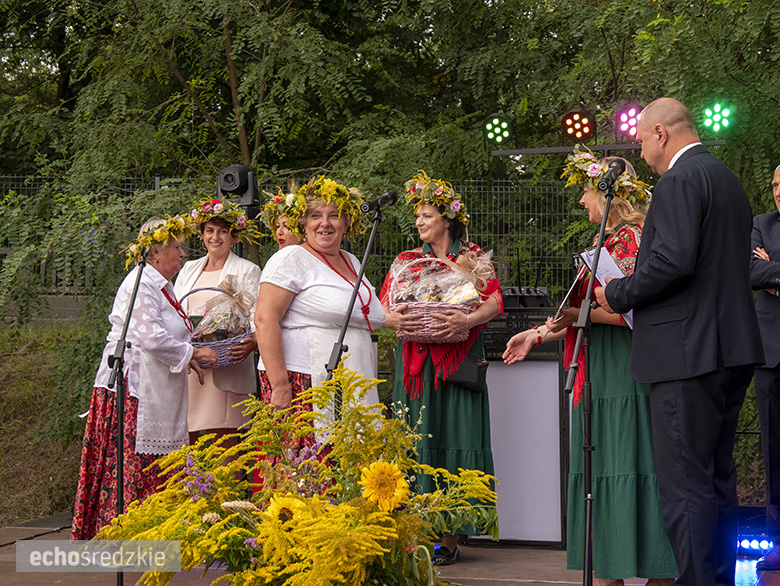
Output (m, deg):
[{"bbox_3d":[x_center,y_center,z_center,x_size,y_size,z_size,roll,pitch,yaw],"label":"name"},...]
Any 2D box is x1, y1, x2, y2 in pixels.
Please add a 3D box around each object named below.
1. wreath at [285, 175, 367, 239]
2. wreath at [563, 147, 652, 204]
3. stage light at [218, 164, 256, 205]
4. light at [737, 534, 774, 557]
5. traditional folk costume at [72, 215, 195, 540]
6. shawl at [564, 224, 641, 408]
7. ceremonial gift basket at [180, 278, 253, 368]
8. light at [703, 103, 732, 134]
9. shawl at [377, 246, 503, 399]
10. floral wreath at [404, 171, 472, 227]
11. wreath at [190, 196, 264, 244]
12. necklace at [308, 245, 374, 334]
[{"bbox_3d":[-0.275,-0.369,6.150,0.350,0.250,0.310,1,-10,-3],"label":"wreath"},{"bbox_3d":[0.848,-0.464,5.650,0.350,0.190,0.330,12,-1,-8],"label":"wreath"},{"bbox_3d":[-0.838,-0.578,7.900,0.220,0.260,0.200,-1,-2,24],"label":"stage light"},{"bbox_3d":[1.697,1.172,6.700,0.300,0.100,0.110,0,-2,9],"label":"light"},{"bbox_3d":[-1.209,0.403,6.800,0.570,1.570,0.520,0,-2,3],"label":"traditional folk costume"},{"bbox_3d":[0.847,0.091,5.620,0.380,0.720,0.460,0,-2,-3],"label":"shawl"},{"bbox_3d":[-0.831,0.147,6.950,0.370,0.440,0.290,0,-2,0],"label":"ceremonial gift basket"},{"bbox_3d":[1.668,-0.894,7.350,0.165,0.175,0.130,2,5,20],"label":"light"},{"bbox_3d":[0.228,0.117,6.400,0.530,0.700,0.380,0,-2,14],"label":"shawl"},{"bbox_3d":[0.209,-0.426,6.500,0.310,0.220,0.310,7,-8,1],"label":"floral wreath"},{"bbox_3d":[-0.811,-0.359,7.200,0.370,0.220,0.330,0,-7,3],"label":"wreath"},{"bbox_3d":[-0.206,-0.019,6.000,0.200,0.370,0.220,1,-2,-34],"label":"necklace"}]

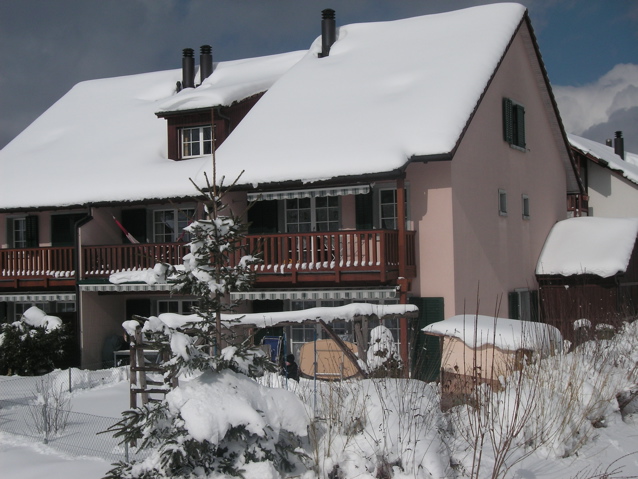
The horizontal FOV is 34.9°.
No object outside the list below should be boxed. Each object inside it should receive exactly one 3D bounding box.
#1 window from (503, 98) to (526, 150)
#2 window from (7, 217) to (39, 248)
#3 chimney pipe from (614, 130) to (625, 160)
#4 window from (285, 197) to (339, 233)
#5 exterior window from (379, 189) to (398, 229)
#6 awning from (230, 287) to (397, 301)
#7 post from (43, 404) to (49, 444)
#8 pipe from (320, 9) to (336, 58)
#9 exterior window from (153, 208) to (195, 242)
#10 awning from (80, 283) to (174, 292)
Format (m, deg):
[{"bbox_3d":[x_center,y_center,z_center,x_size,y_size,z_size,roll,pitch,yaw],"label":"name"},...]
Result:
[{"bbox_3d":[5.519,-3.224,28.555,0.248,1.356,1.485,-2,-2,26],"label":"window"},{"bbox_3d":[-9.480,-0.164,32.441,1.346,1.138,0.129,-2,-2,26],"label":"window"},{"bbox_3d":[14.668,-4.588,49.500,0.446,1.485,0.446,-2,-2,26],"label":"chimney pipe"},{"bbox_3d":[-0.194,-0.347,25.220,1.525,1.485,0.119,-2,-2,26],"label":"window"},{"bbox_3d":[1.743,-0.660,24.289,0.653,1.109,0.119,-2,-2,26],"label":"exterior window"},{"bbox_3d":[-0.210,1.337,24.938,4.554,0.337,0.317,-2,-2,26],"label":"awning"},{"bbox_3d":[-4.192,2.835,15.543,0.054,0.634,0.054,-2,-2,26],"label":"post"},{"bbox_3d":[0.297,-6.294,30.985,0.426,1.534,0.426,-1,-2,0],"label":"pipe"},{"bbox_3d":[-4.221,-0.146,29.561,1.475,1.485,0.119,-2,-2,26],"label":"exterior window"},{"bbox_3d":[-5.238,1.305,27.706,3.316,0.257,0.317,-2,-2,26],"label":"awning"}]

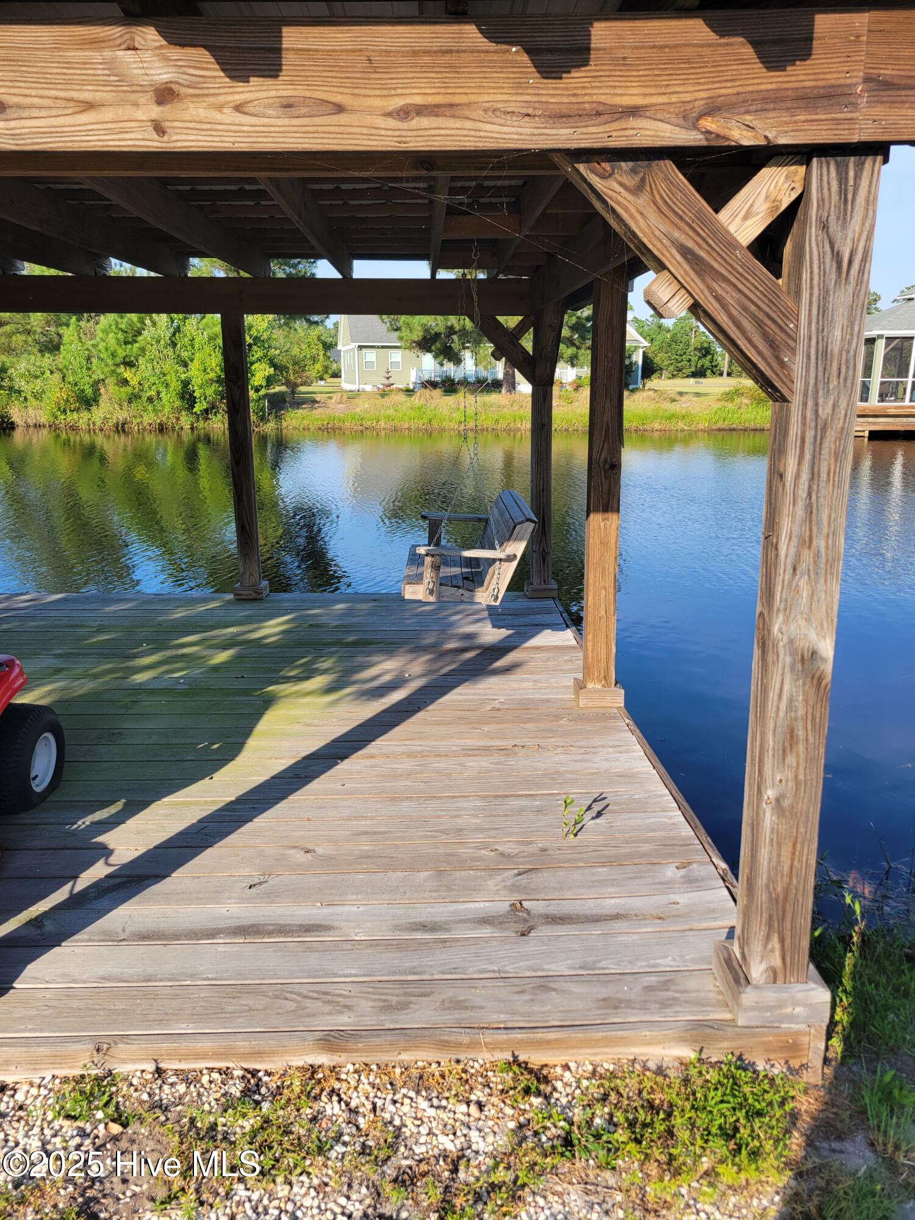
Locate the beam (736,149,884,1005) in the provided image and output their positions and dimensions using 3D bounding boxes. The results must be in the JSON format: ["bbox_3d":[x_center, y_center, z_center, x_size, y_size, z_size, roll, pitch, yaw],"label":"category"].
[{"bbox_3d":[0.777,0.002,2.104,0.145,1.900,0.145,-1,13,-2],"label":"beam"}]

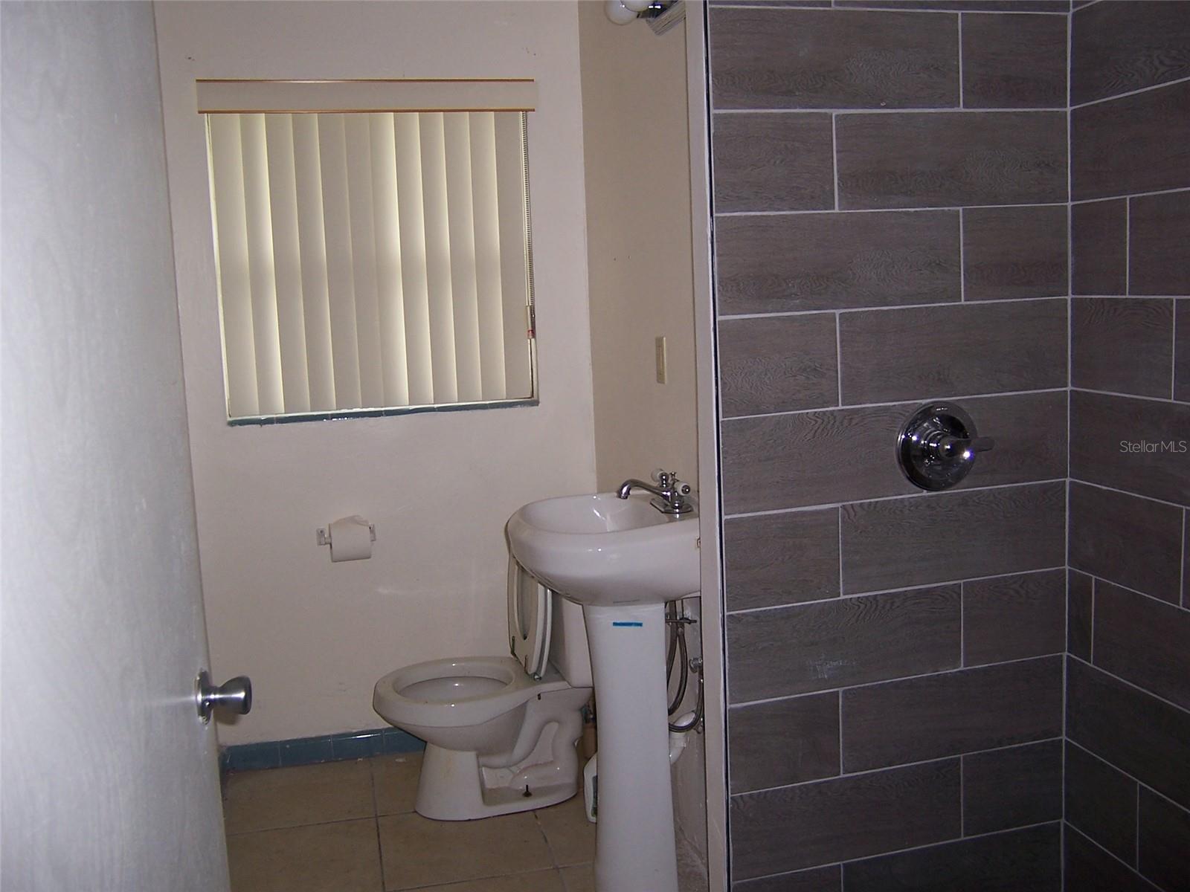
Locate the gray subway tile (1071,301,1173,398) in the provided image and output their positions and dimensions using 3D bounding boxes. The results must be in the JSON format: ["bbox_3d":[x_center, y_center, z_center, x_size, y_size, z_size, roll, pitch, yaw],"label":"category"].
[{"bbox_3d":[0.976,-0.182,2.106,0.010,0.178,0.282,-4,8,-14],"label":"gray subway tile"}]

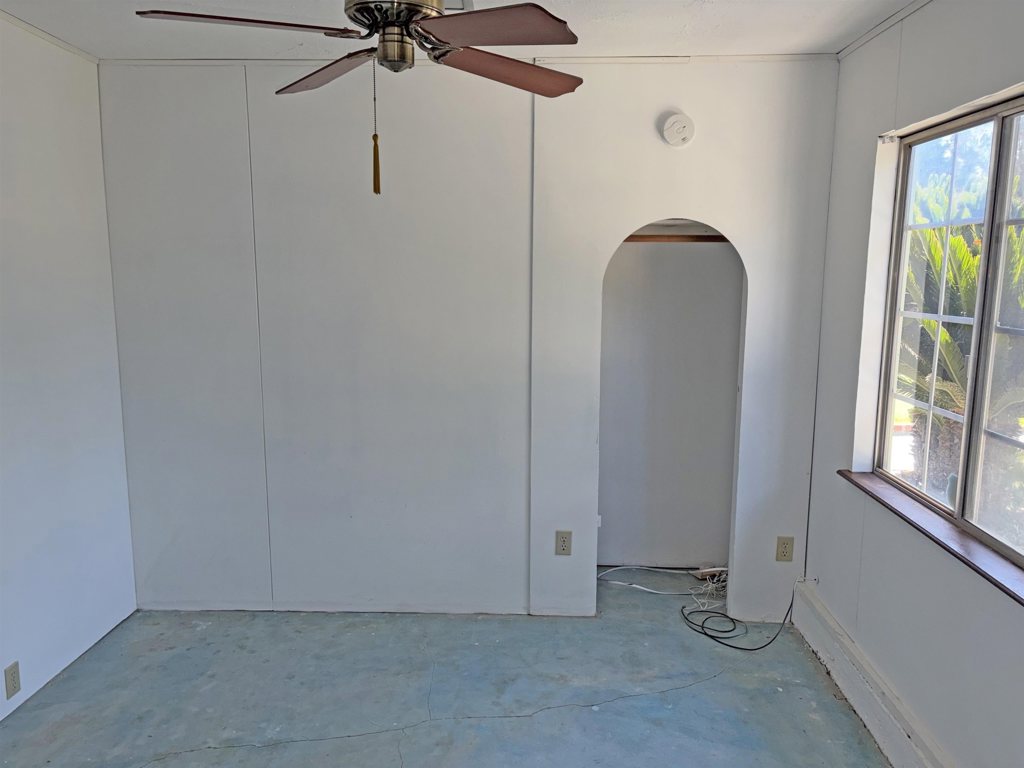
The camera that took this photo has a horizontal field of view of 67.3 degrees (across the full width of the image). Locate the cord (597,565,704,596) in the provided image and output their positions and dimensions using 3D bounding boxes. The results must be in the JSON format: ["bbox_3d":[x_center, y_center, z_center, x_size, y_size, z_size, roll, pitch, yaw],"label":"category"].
[{"bbox_3d":[0.714,1.001,3.957,0.550,0.030,0.350,1,9,2],"label":"cord"}]

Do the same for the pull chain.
[{"bbox_3d":[-0.313,-0.590,1.771,0.017,0.300,0.017,1,9,2],"label":"pull chain"}]

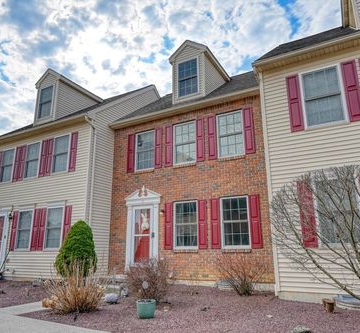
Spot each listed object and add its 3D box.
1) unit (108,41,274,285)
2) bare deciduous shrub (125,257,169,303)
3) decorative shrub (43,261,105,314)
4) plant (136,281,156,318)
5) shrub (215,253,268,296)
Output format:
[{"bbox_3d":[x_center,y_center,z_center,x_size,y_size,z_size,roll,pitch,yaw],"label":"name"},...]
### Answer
[{"bbox_3d":[1.698,-0.121,13.422,6.000,9.200,8.200,-8,-16,28],"label":"unit"},{"bbox_3d":[-0.815,2.767,7.112,1.069,0.963,1.069,-1,-14,0],"label":"bare deciduous shrub"},{"bbox_3d":[-2.260,2.561,6.215,1.249,1.015,1.249,-8,-16,28],"label":"decorative shrub"},{"bbox_3d":[-0.660,2.602,5.749,0.392,0.654,0.392,-1,-14,0],"label":"plant"},{"bbox_3d":[1.596,2.790,7.580,1.352,1.032,1.269,-8,-16,28],"label":"shrub"}]

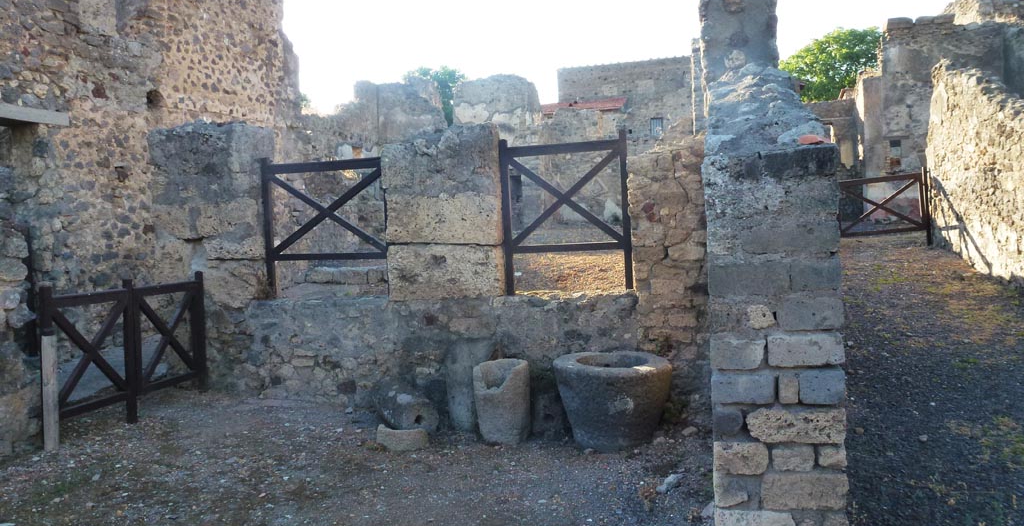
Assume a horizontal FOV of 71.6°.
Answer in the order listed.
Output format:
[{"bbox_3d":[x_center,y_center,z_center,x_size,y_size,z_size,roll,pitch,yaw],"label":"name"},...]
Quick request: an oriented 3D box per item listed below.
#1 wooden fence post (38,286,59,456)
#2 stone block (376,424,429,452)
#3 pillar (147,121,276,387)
[{"bbox_3d":[-3.539,0.811,5.397,0.085,1.260,0.085,-2,2,14],"label":"wooden fence post"},{"bbox_3d":[-0.798,1.265,5.197,0.360,0.160,0.230,-2,2,14],"label":"stone block"},{"bbox_3d":[-3.098,-0.068,7.371,1.030,2.720,0.550,-2,2,14],"label":"pillar"}]

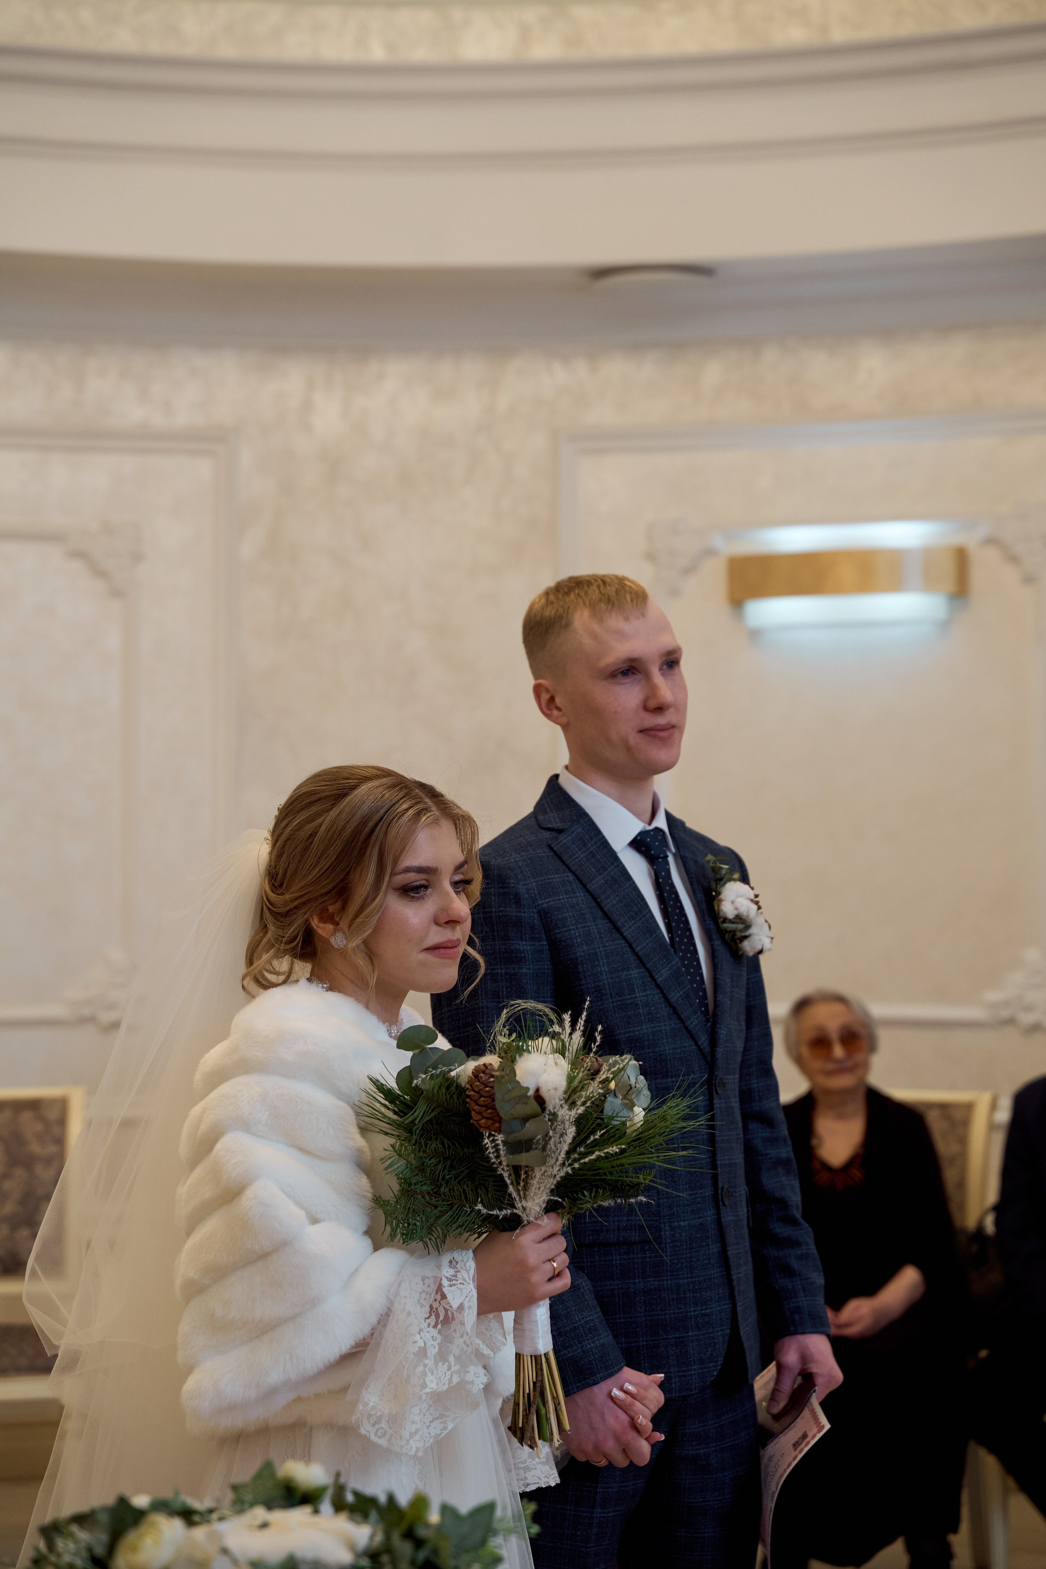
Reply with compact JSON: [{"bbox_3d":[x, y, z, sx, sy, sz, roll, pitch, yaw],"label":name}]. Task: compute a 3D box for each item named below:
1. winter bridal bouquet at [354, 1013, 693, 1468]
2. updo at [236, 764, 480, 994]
[{"bbox_3d":[0.009,0.435,3.030,0.320,0.430,0.270,0,0,-12],"label":"winter bridal bouquet"},{"bbox_3d":[-0.165,0.096,3.150,0.245,0.233,0.190,0,0,40],"label":"updo"}]

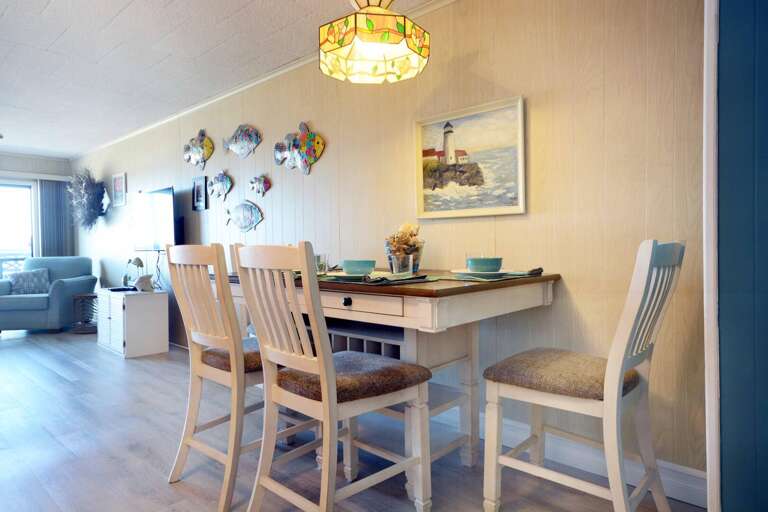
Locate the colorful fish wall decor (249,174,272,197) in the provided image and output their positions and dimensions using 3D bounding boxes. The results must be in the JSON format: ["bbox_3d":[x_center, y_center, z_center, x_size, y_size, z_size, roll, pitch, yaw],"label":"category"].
[{"bbox_3d":[-1.002,-0.569,3.792,0.275,0.185,0.030,0,1,41],"label":"colorful fish wall decor"}]

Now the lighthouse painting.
[{"bbox_3d":[0.446,-0.499,2.527,0.652,0.571,0.030,0,1,41],"label":"lighthouse painting"}]

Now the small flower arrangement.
[{"bbox_3d":[0.098,-0.038,2.240,0.185,0.243,0.185,-1,1,0],"label":"small flower arrangement"}]

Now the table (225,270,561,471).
[{"bbox_3d":[-0.019,0.546,2.264,1.369,0.910,1.012,0,1,41],"label":"table"}]

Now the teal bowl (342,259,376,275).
[{"bbox_3d":[-0.103,0.049,1.990,0.147,0.064,0.147,-1,1,0],"label":"teal bowl"}]

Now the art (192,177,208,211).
[{"bbox_3d":[-1.731,-0.589,4.429,0.262,0.309,0.030,0,1,41],"label":"art"}]

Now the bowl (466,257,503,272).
[{"bbox_3d":[0.424,0.041,1.980,0.147,0.064,0.147,-1,1,0],"label":"bowl"}]

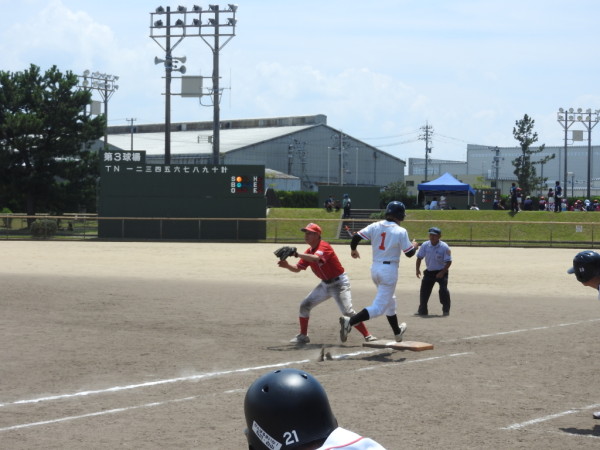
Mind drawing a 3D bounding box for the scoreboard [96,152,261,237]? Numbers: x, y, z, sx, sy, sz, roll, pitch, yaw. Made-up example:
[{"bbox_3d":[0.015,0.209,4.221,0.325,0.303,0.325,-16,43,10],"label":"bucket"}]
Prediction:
[{"bbox_3d":[-6.228,-1.617,73.500,8.900,4.650,0.600,1,1,0],"label":"scoreboard"}]

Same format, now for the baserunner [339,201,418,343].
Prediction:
[{"bbox_3d":[0.966,0.568,16.950,0.750,1.740,1.000,1,1,28],"label":"baserunner"}]

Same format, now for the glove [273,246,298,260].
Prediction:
[{"bbox_3d":[-0.168,0.356,17.300,0.280,0.180,0.200,0,1,-22],"label":"glove"}]

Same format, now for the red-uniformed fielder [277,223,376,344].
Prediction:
[{"bbox_3d":[0.333,0.736,17.450,1.200,1.530,0.750,0,1,-31],"label":"red-uniformed fielder"}]

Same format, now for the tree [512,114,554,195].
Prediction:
[{"bbox_3d":[14.955,-4.140,89.000,2.700,5.900,2.500,1,1,0],"label":"tree"}]

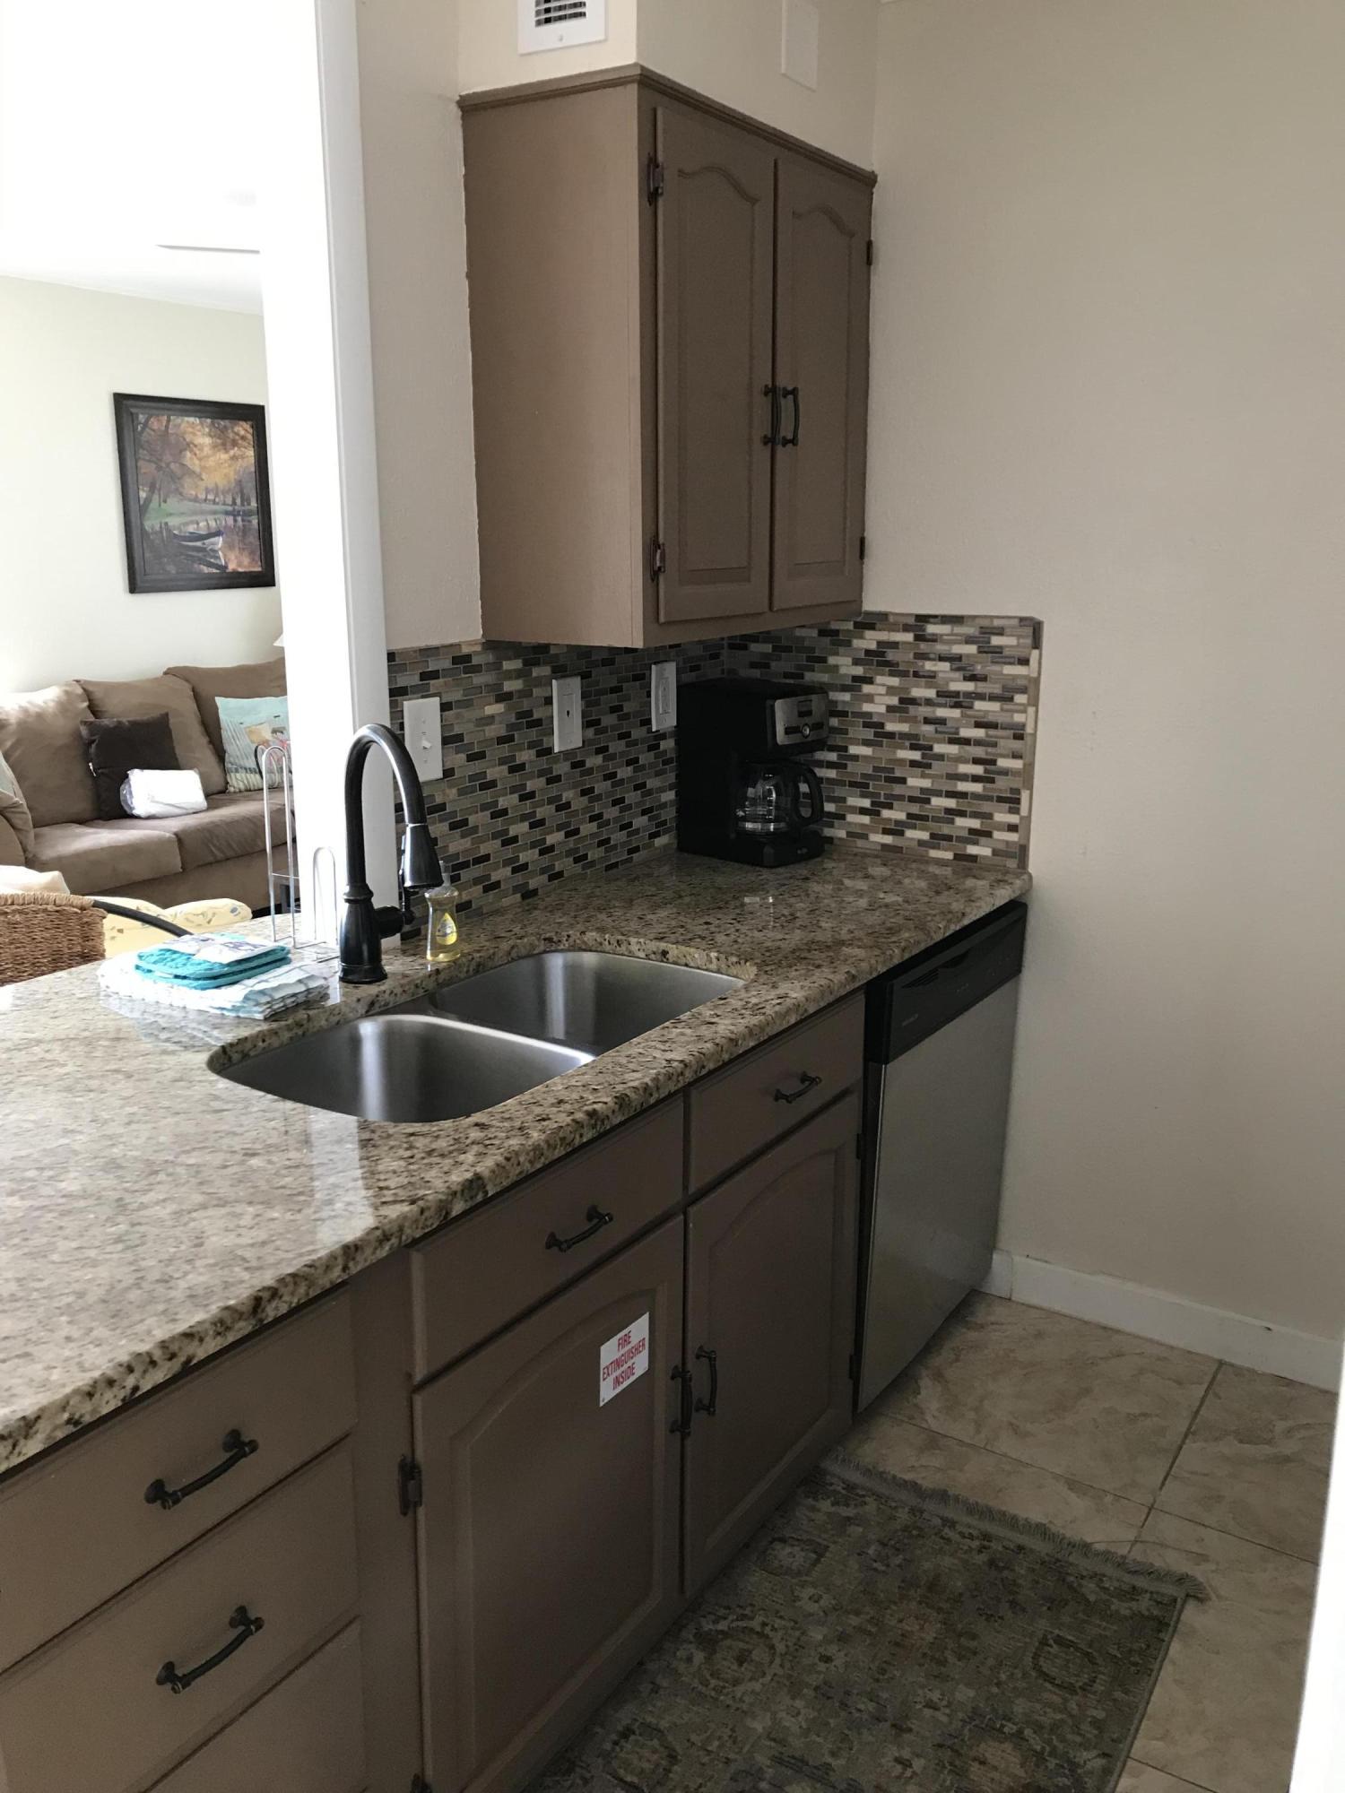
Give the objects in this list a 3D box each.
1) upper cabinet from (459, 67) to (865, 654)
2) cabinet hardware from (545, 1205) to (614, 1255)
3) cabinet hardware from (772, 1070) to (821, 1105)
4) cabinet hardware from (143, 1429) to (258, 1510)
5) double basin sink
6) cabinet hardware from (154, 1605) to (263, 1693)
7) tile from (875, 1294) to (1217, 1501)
[{"bbox_3d":[0.038,-0.860,2.475,0.335,0.790,0.740,9,16,33],"label":"upper cabinet"},{"bbox_3d":[-0.100,0.366,1.594,0.032,0.019,0.094,9,16,33],"label":"cabinet hardware"},{"bbox_3d":[0.173,0.266,2.005,0.032,0.019,0.094,9,16,33],"label":"cabinet hardware"},{"bbox_3d":[-0.381,0.464,1.177,0.032,0.019,0.094,9,16,33],"label":"cabinet hardware"},{"bbox_3d":[-0.231,0.281,1.951,0.440,0.215,0.790,9,16,33],"label":"double basin sink"},{"bbox_3d":[-0.384,0.628,1.210,0.032,0.019,0.094,9,16,33],"label":"cabinet hardware"},{"bbox_3d":[0.682,0.880,2.624,0.495,0.012,0.505,9,16,33],"label":"tile"}]

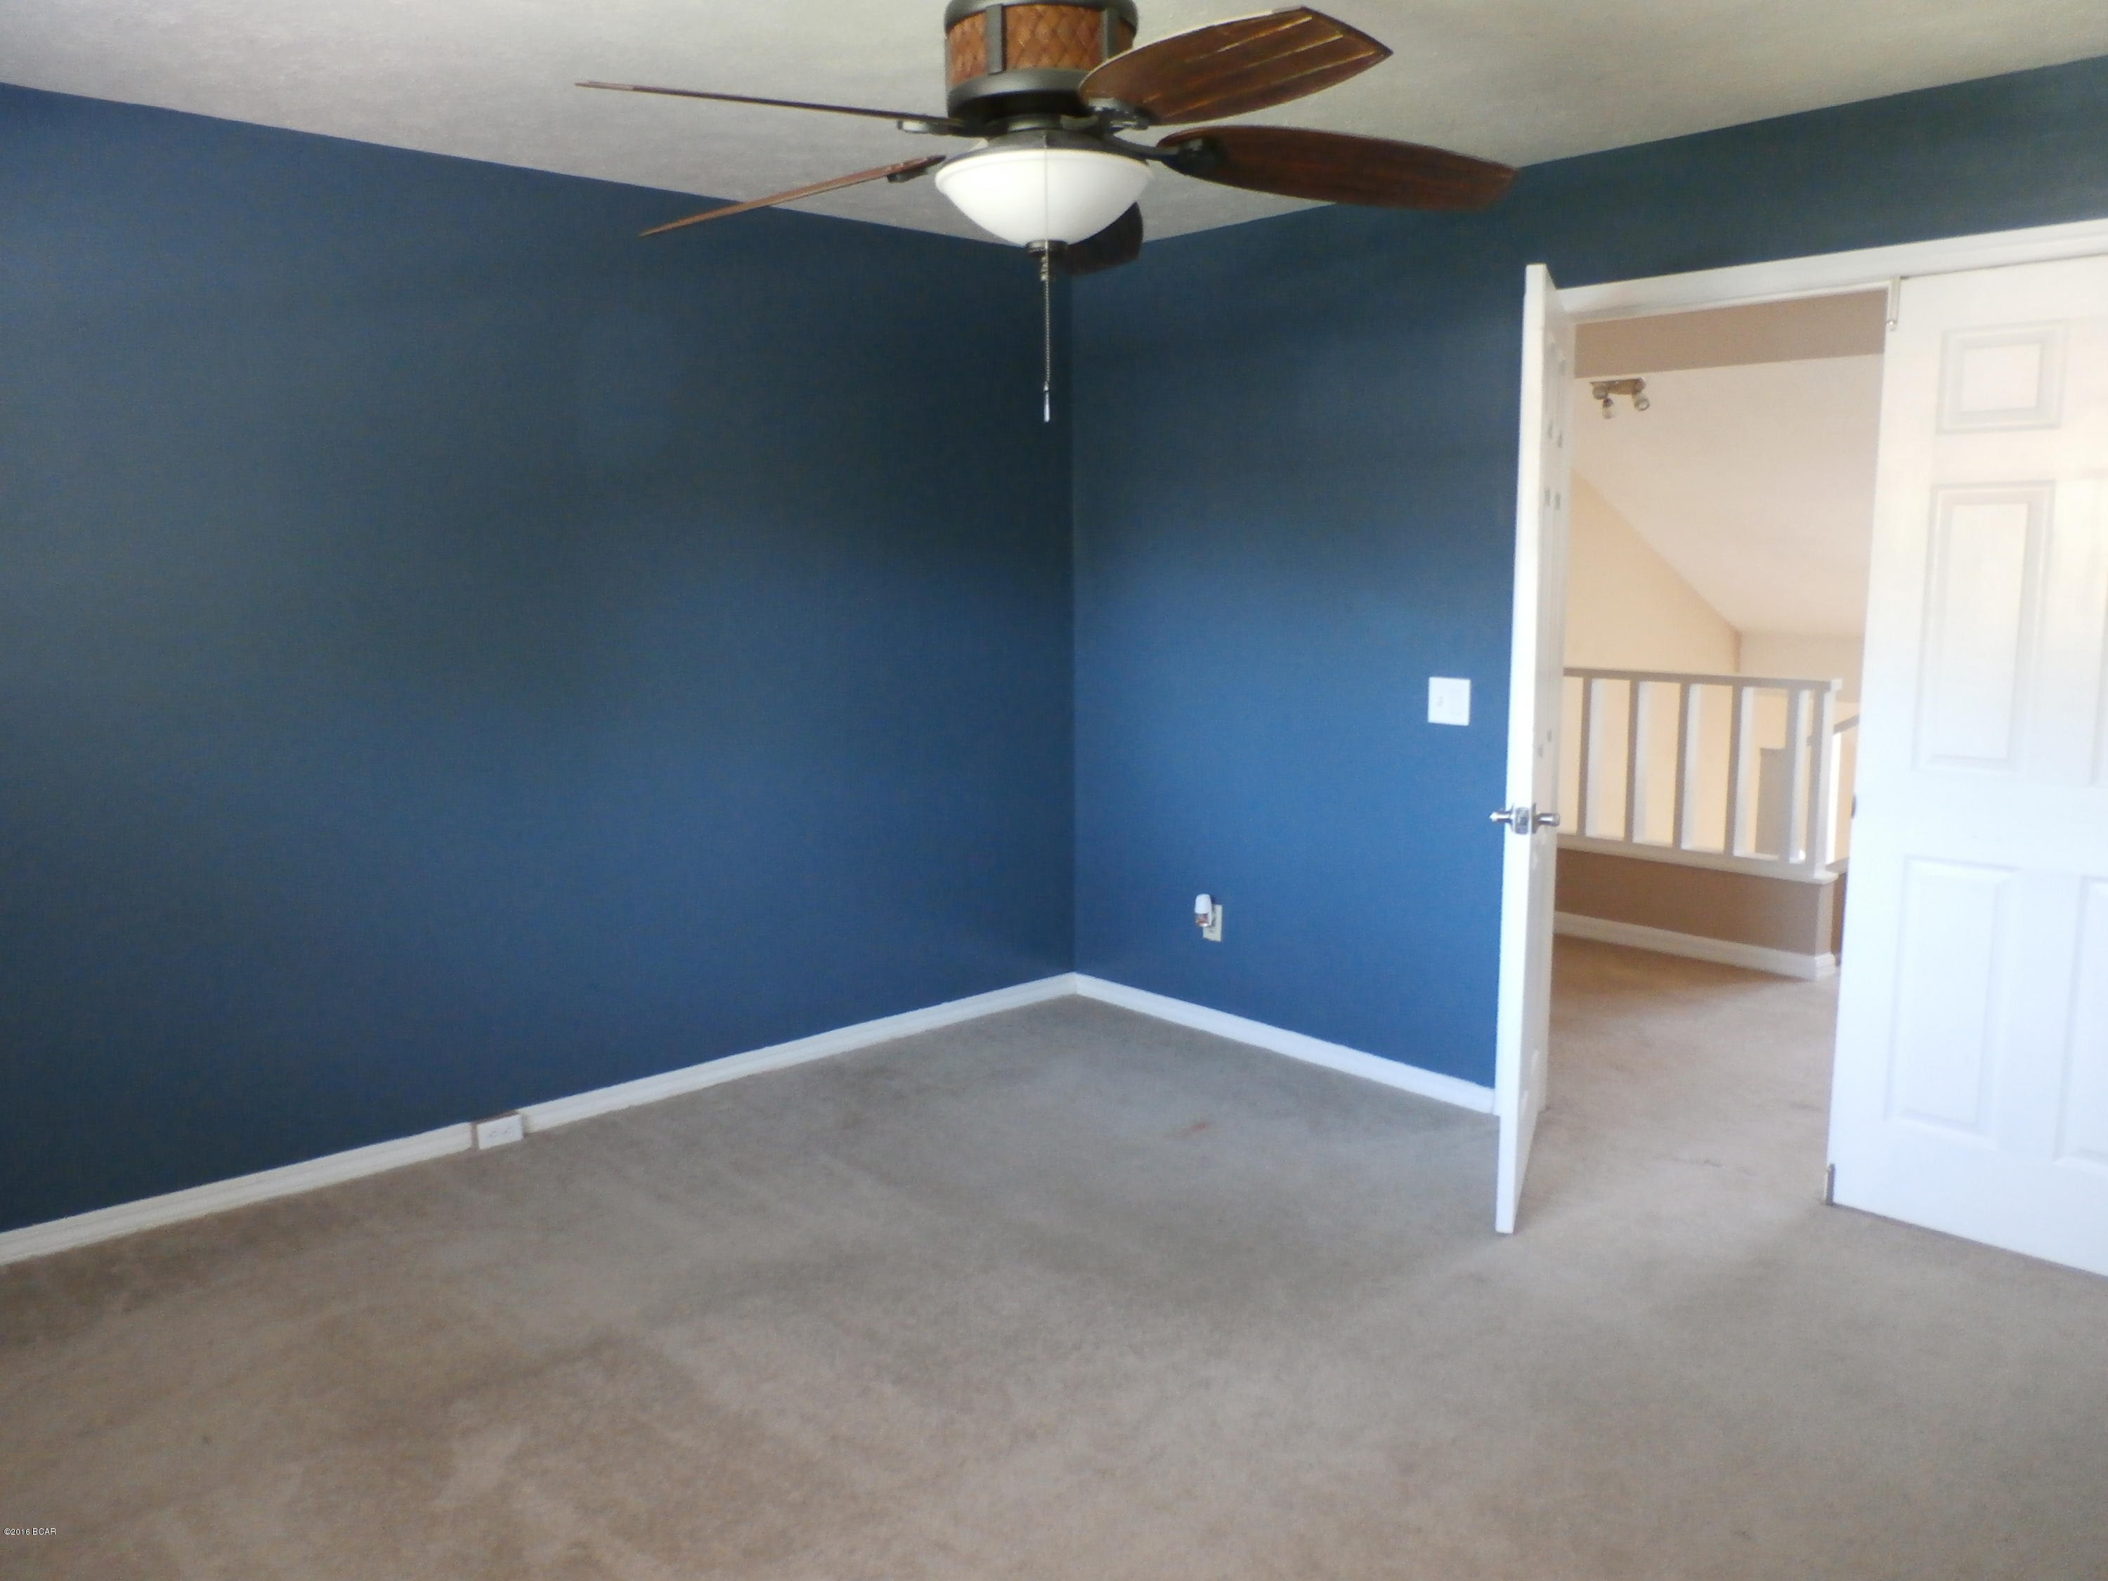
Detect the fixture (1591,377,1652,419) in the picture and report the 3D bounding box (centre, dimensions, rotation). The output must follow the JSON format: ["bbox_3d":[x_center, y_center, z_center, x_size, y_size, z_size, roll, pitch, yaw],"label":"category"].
[{"bbox_3d":[2.255,-1.561,6.050,0.120,0.145,0.250,-8,12,-43],"label":"fixture"}]

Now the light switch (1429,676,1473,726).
[{"bbox_3d":[1.032,-0.232,3.982,0.009,0.118,0.118,-8,12,-43],"label":"light switch"}]

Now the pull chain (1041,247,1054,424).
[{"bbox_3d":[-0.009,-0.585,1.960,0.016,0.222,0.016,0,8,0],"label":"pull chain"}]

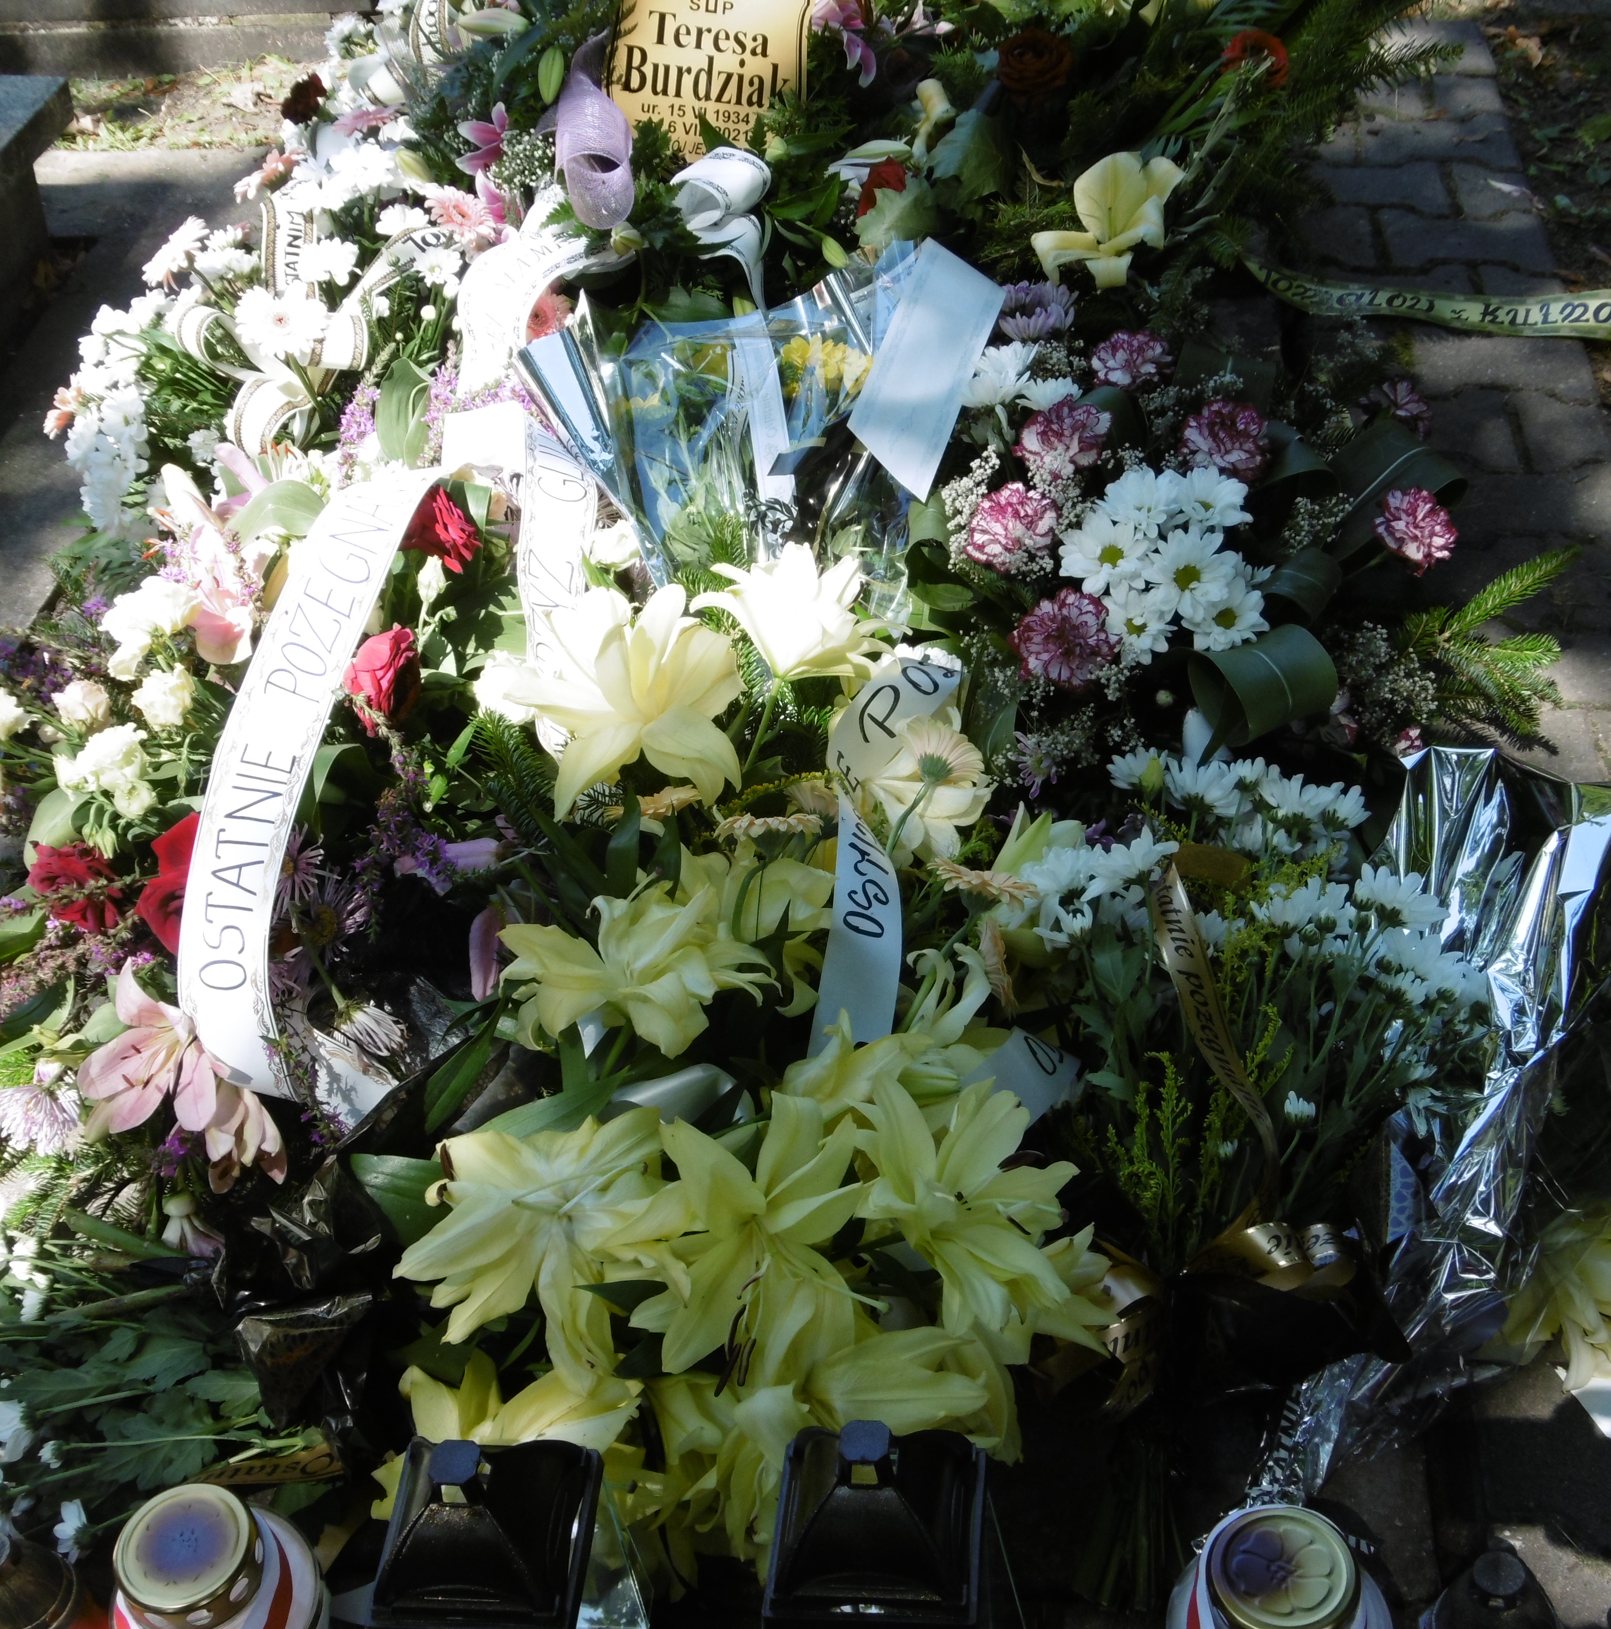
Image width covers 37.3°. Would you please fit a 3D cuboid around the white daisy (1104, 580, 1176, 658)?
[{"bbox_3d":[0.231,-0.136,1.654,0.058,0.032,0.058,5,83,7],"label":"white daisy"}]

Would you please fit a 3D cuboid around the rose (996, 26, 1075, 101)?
[{"bbox_3d":[0.227,-0.747,2.371,0.077,0.060,0.077,3,80,5],"label":"rose"}]

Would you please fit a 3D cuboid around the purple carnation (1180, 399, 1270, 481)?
[{"bbox_3d":[0.325,-0.291,1.852,0.066,0.052,0.066,0,80,3],"label":"purple carnation"}]

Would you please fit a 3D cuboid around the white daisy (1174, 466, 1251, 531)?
[{"bbox_3d":[0.315,-0.244,1.850,0.062,0.028,0.060,0,54,-6],"label":"white daisy"}]

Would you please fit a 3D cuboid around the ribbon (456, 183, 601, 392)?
[{"bbox_3d":[-0.236,-0.442,2.000,0.120,0.090,0.230,11,50,9],"label":"ribbon"}]

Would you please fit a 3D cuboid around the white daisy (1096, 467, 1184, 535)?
[{"bbox_3d":[0.261,-0.243,1.850,0.068,0.030,0.062,0,52,6],"label":"white daisy"}]

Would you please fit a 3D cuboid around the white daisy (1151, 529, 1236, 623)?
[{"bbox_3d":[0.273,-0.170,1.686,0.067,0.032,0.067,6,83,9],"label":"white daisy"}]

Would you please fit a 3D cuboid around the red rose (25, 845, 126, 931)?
[{"bbox_3d":[-0.563,0.056,1.837,0.073,0.058,0.073,-1,79,6],"label":"red rose"}]

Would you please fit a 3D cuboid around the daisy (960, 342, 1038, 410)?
[{"bbox_3d":[0.156,-0.355,1.931,0.064,0.035,0.064,13,83,16],"label":"daisy"}]

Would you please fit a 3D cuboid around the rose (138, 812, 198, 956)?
[{"bbox_3d":[-0.415,0.046,1.590,0.078,0.065,0.088,0,60,13],"label":"rose"}]

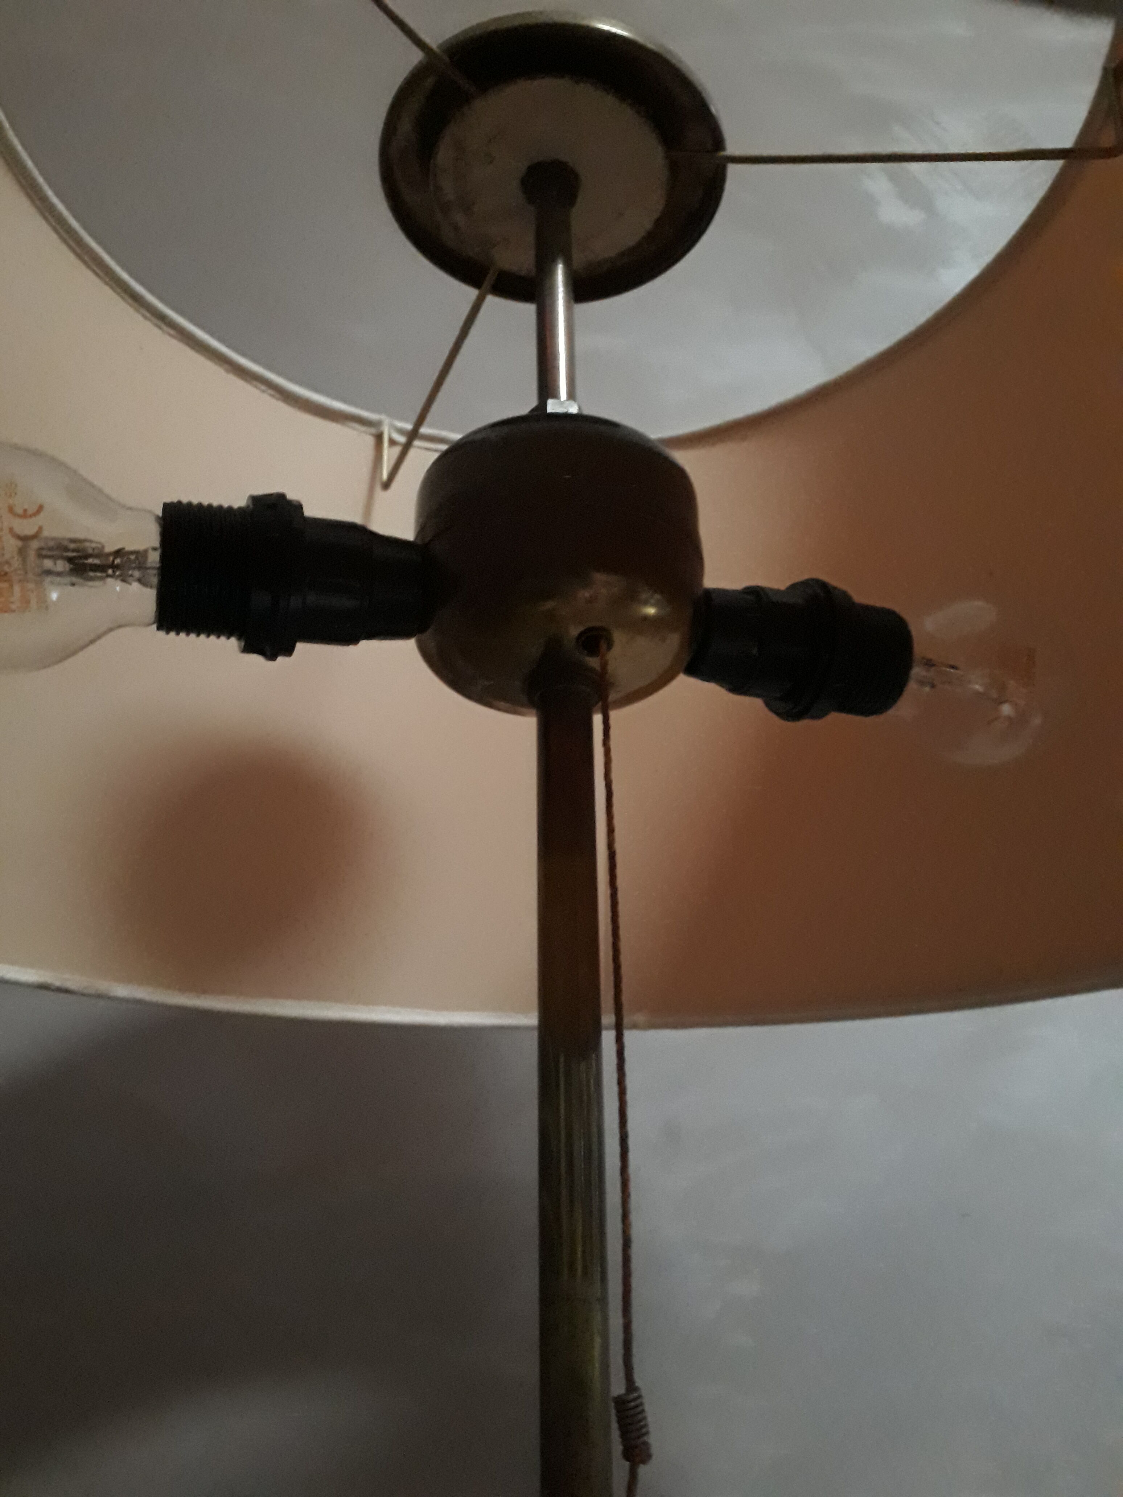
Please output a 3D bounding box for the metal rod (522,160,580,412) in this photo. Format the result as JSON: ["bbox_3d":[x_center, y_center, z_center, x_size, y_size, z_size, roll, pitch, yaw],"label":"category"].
[{"bbox_3d":[-0.001,-0.117,0.306,0.016,0.081,0.016,-1,-21,0],"label":"metal rod"}]

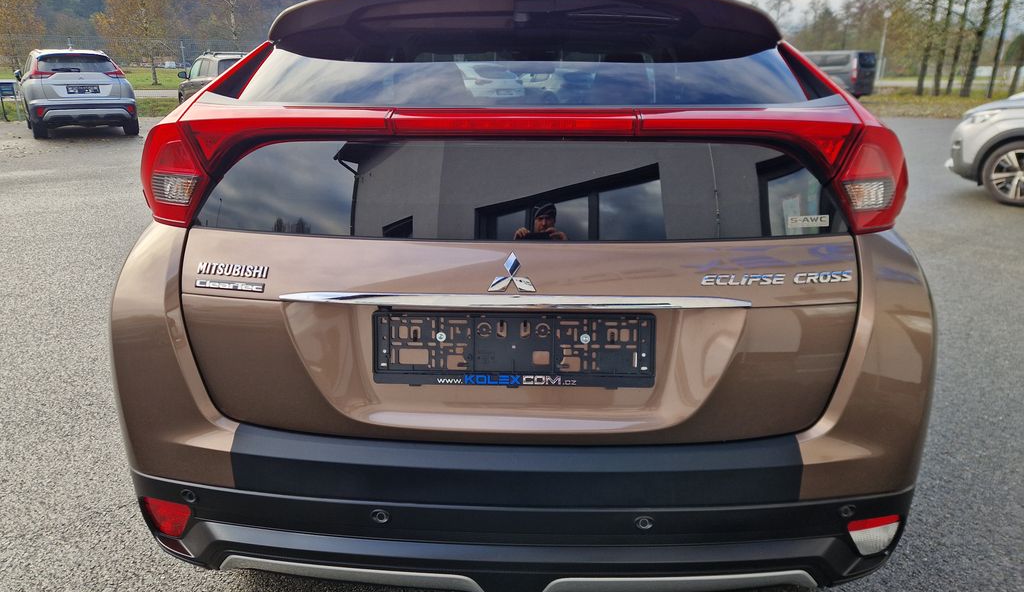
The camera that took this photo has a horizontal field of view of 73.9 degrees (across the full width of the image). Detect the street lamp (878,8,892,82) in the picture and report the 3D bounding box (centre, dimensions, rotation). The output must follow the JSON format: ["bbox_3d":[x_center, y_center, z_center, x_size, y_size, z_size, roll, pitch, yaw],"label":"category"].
[{"bbox_3d":[22.761,-15.388,41.800,0.500,4.095,0.500,1,19,0],"label":"street lamp"}]

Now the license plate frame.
[{"bbox_3d":[0.005,0.101,1.285,0.530,0.137,0.020,1,6,2],"label":"license plate frame"}]

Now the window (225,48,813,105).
[{"bbox_3d":[0.018,-0.477,1.401,1.140,0.090,0.410,1,49,2],"label":"window"}]

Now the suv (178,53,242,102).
[{"bbox_3d":[-8.366,-6.177,19.861,1.800,1.700,4.250,-13,23,-35],"label":"suv"}]

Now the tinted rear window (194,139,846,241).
[{"bbox_3d":[0.008,-0.203,1.272,1.270,0.190,0.100,1,6,2],"label":"tinted rear window"}]

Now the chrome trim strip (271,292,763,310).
[{"bbox_3d":[0.006,0.010,1.249,0.875,0.030,0.050,1,9,2],"label":"chrome trim strip"}]

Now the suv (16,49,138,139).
[{"bbox_3d":[-9.233,-4.325,14.335,1.805,1.685,4.540,-12,23,-34],"label":"suv"}]

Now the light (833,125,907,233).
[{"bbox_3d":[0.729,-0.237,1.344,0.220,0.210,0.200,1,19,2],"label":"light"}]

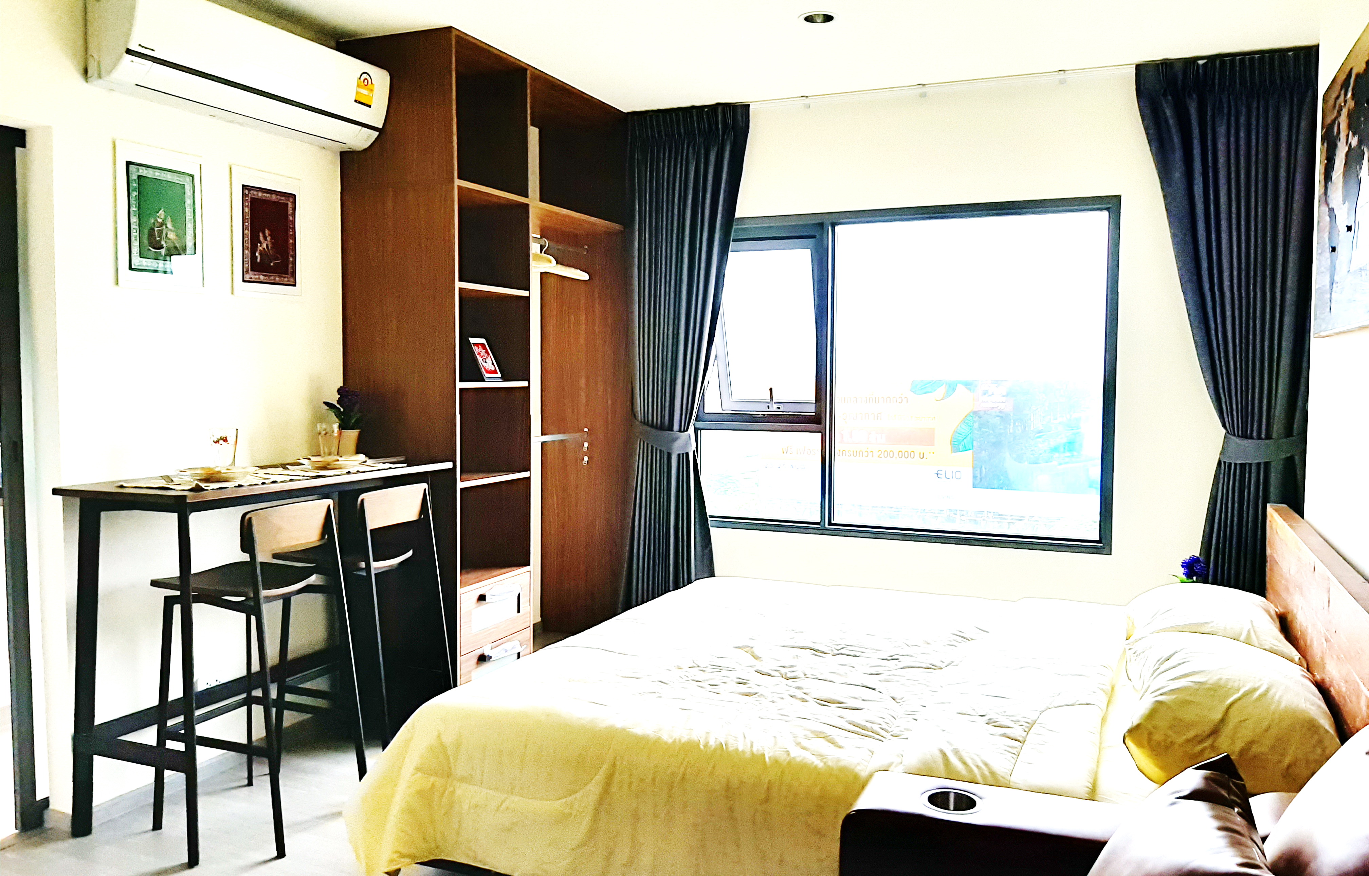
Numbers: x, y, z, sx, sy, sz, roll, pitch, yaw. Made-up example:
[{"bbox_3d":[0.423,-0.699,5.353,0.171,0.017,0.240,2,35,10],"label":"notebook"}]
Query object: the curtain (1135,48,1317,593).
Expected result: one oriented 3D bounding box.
[{"bbox_3d":[2.059,-0.178,4.006,0.616,2.565,0.139,2,4,24],"label":"curtain"}]

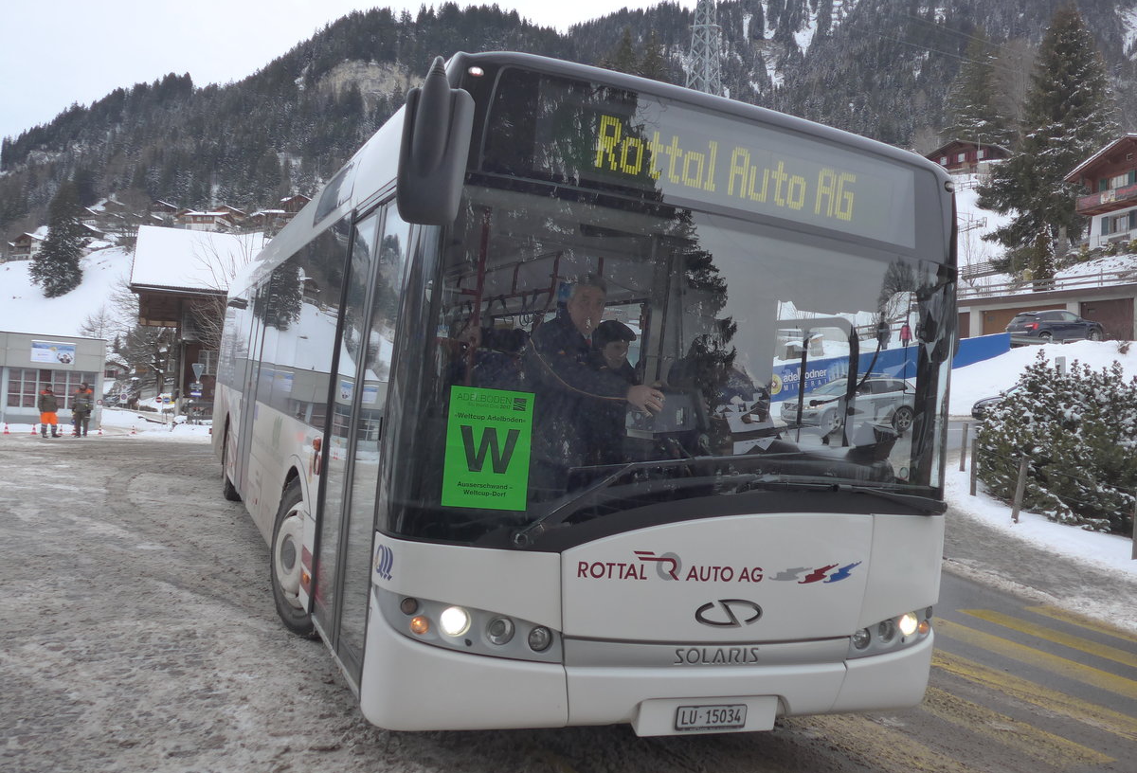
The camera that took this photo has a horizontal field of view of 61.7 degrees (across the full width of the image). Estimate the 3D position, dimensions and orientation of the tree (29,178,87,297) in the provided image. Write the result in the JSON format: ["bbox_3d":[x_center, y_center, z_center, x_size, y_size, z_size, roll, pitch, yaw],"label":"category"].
[{"bbox_3d":[-83.028,-24.130,155.000,9.400,19.300,9.400,2,-2,0],"label":"tree"}]

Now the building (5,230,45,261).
[{"bbox_3d":[-164.861,-42.261,290.000,9.700,9.000,10.000,1,-3,16],"label":"building"}]

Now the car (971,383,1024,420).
[{"bbox_3d":[14.900,0.540,29.800,4.400,1.480,1.800,2,-3,-14],"label":"car"}]

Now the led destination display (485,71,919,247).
[{"bbox_3d":[0.636,-0.864,3.764,1.890,0.380,0.090,6,-11,-23],"label":"led destination display"}]

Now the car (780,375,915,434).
[{"bbox_3d":[8.150,0.540,27.500,4.650,1.490,1.820,3,-3,-31],"label":"car"}]

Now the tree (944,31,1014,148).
[{"bbox_3d":[52.730,-36.832,122.000,9.200,17.700,9.200,2,-2,0],"label":"tree"}]

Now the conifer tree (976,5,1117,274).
[{"bbox_3d":[32.309,-16.902,64.000,9.200,17.400,9.200,2,-2,0],"label":"conifer tree"}]

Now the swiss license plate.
[{"bbox_3d":[0.538,1.242,3.573,0.305,0.085,0.015,6,0,-23],"label":"swiss license plate"}]

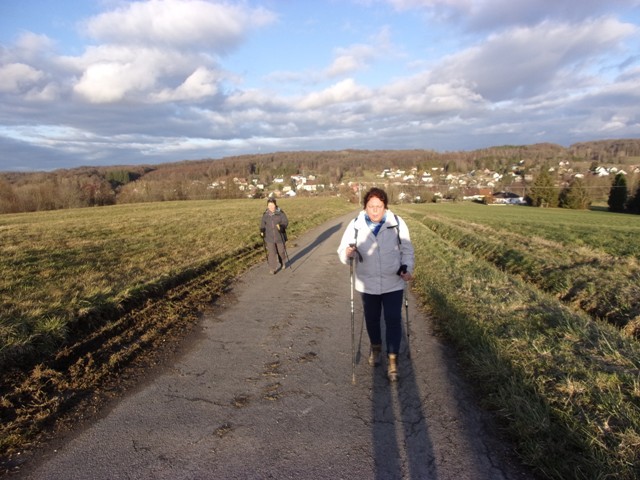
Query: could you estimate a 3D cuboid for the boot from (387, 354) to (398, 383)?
[{"bbox_3d":[0.610,1.046,3.870,0.110,0.170,0.280,1,6,7],"label":"boot"}]

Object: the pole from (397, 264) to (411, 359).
[{"bbox_3d":[0.755,0.647,3.958,0.050,1.079,0.060,-4,34,7],"label":"pole"}]

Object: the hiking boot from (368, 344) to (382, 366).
[{"bbox_3d":[0.512,1.012,4.197,0.110,0.170,0.280,2,6,18],"label":"hiking boot"}]

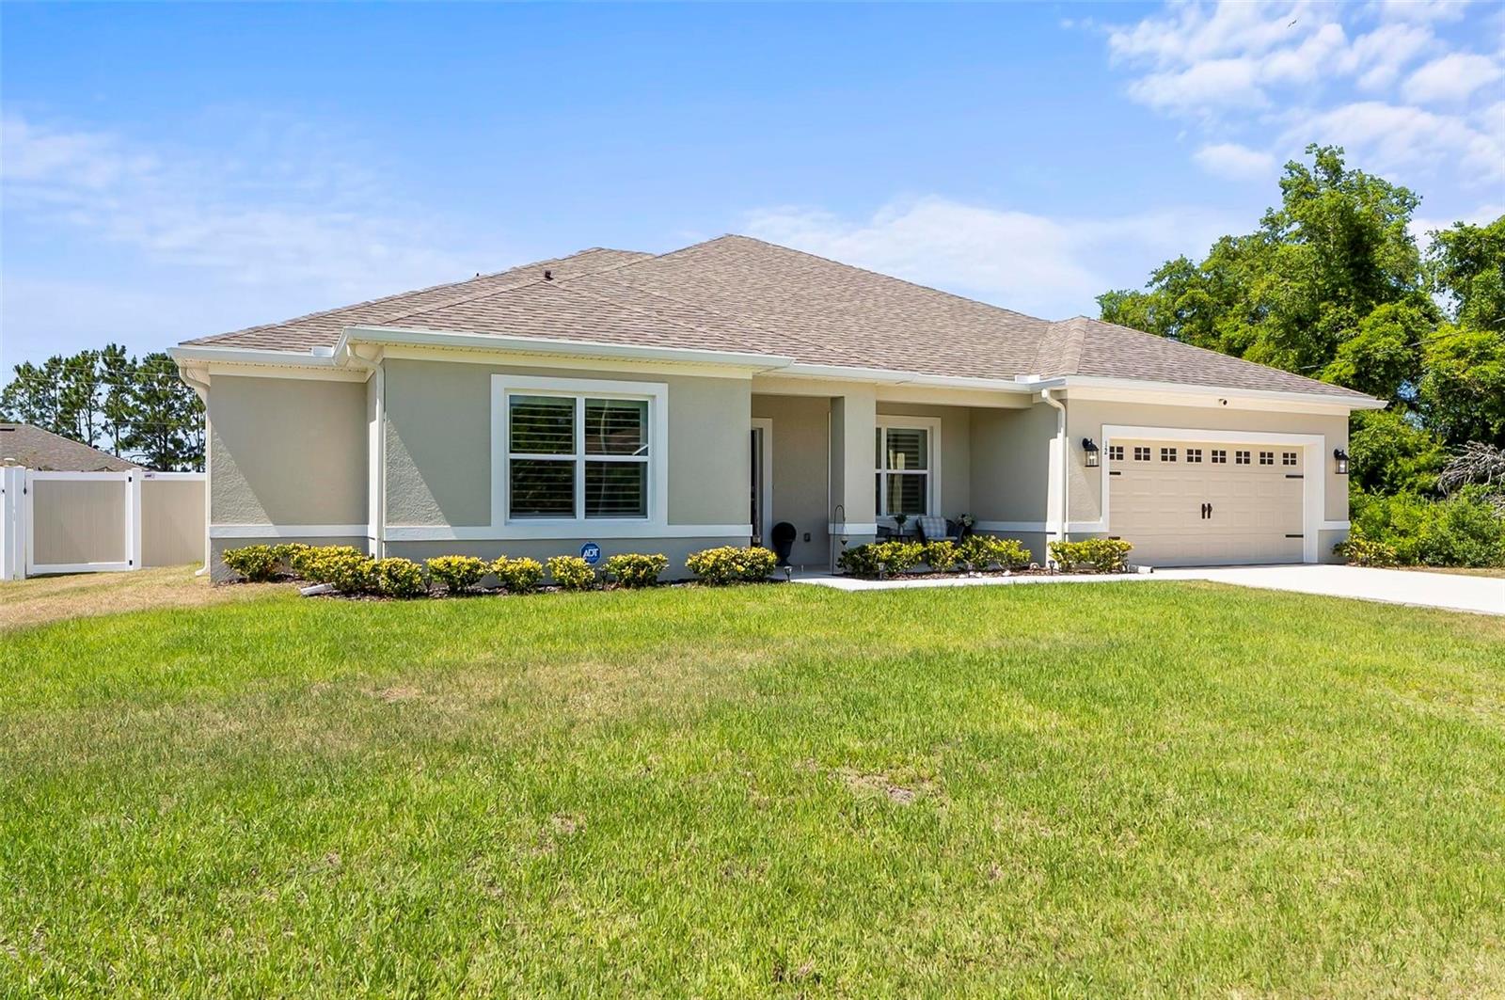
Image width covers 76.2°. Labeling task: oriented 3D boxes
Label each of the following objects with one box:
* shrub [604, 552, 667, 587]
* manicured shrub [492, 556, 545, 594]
[{"bbox_3d":[-1.384,0.832,11.415,0.753,0.407,0.730,0,0,0],"label":"shrub"},{"bbox_3d":[-2.631,0.840,10.798,0.583,0.410,0.565,0,0,-26],"label":"manicured shrub"}]

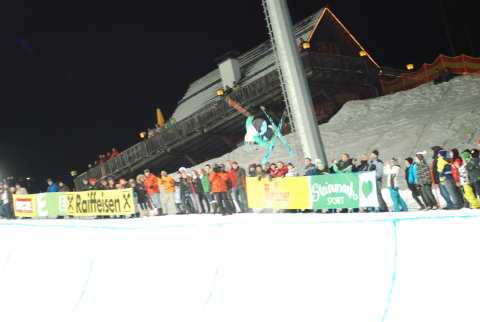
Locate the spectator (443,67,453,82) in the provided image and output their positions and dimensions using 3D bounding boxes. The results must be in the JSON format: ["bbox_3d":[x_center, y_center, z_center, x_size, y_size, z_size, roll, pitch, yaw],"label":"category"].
[{"bbox_3d":[12.457,-5.150,84.000,0.700,0.920,0.600,-3,-17,-31],"label":"spectator"}]

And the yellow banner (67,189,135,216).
[{"bbox_3d":[-5.580,1.662,55.494,0.050,1.000,6.320,-4,0,-30],"label":"yellow banner"}]

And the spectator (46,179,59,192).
[{"bbox_3d":[-8.295,1.697,62.637,0.550,1.848,0.500,-23,-18,31],"label":"spectator"}]

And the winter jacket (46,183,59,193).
[{"bbox_3d":[-8.278,1.378,62.568,0.550,0.700,0.420,-23,-18,31],"label":"winter jacket"}]

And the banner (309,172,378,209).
[{"bbox_3d":[2.997,0.884,40.728,0.050,1.000,3.410,-4,-1,-30],"label":"banner"}]

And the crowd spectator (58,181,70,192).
[{"bbox_3d":[-7.528,1.699,60.710,0.380,1.680,0.500,-4,-17,-30],"label":"crowd spectator"}]

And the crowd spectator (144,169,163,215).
[{"bbox_3d":[-3.231,1.183,52.845,0.580,1.834,0.450,-24,-19,35],"label":"crowd spectator"}]

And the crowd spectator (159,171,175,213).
[{"bbox_3d":[-2.797,1.185,52.831,0.580,1.734,0.450,-19,-17,21],"label":"crowd spectator"}]

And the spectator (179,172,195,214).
[{"bbox_3d":[-1.883,1.172,50.600,0.520,1.570,0.380,-13,-14,0],"label":"spectator"}]

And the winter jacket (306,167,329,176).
[{"bbox_3d":[2.328,0.499,42.400,0.400,0.700,0.580,-3,-17,-31],"label":"winter jacket"}]

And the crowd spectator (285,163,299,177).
[{"bbox_3d":[1.657,0.876,44.700,0.550,1.630,0.420,-17,-14,17],"label":"crowd spectator"}]

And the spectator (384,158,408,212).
[{"bbox_3d":[4.169,0.664,38.590,0.500,1.500,0.460,-10,-15,-8],"label":"spectator"}]

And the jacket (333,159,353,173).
[{"bbox_3d":[3.226,0.298,42.184,0.450,0.700,0.620,0,-20,-39],"label":"jacket"}]

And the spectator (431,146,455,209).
[{"bbox_3d":[5.421,0.436,37.820,0.400,1.740,0.520,-10,-15,-9],"label":"spectator"}]

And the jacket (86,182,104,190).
[{"bbox_3d":[-5.924,1.234,57.700,0.620,0.720,0.420,-13,-14,0],"label":"jacket"}]

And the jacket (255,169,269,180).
[{"bbox_3d":[0.709,0.612,45.200,0.420,0.700,0.580,-4,-17,-30],"label":"jacket"}]

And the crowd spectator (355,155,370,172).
[{"bbox_3d":[3.740,0.692,41.300,0.580,1.770,0.450,-23,-17,37],"label":"crowd spectator"}]

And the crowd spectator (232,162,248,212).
[{"bbox_3d":[-0.065,0.876,46.218,0.500,1.720,0.360,-24,-19,38],"label":"crowd spectator"}]

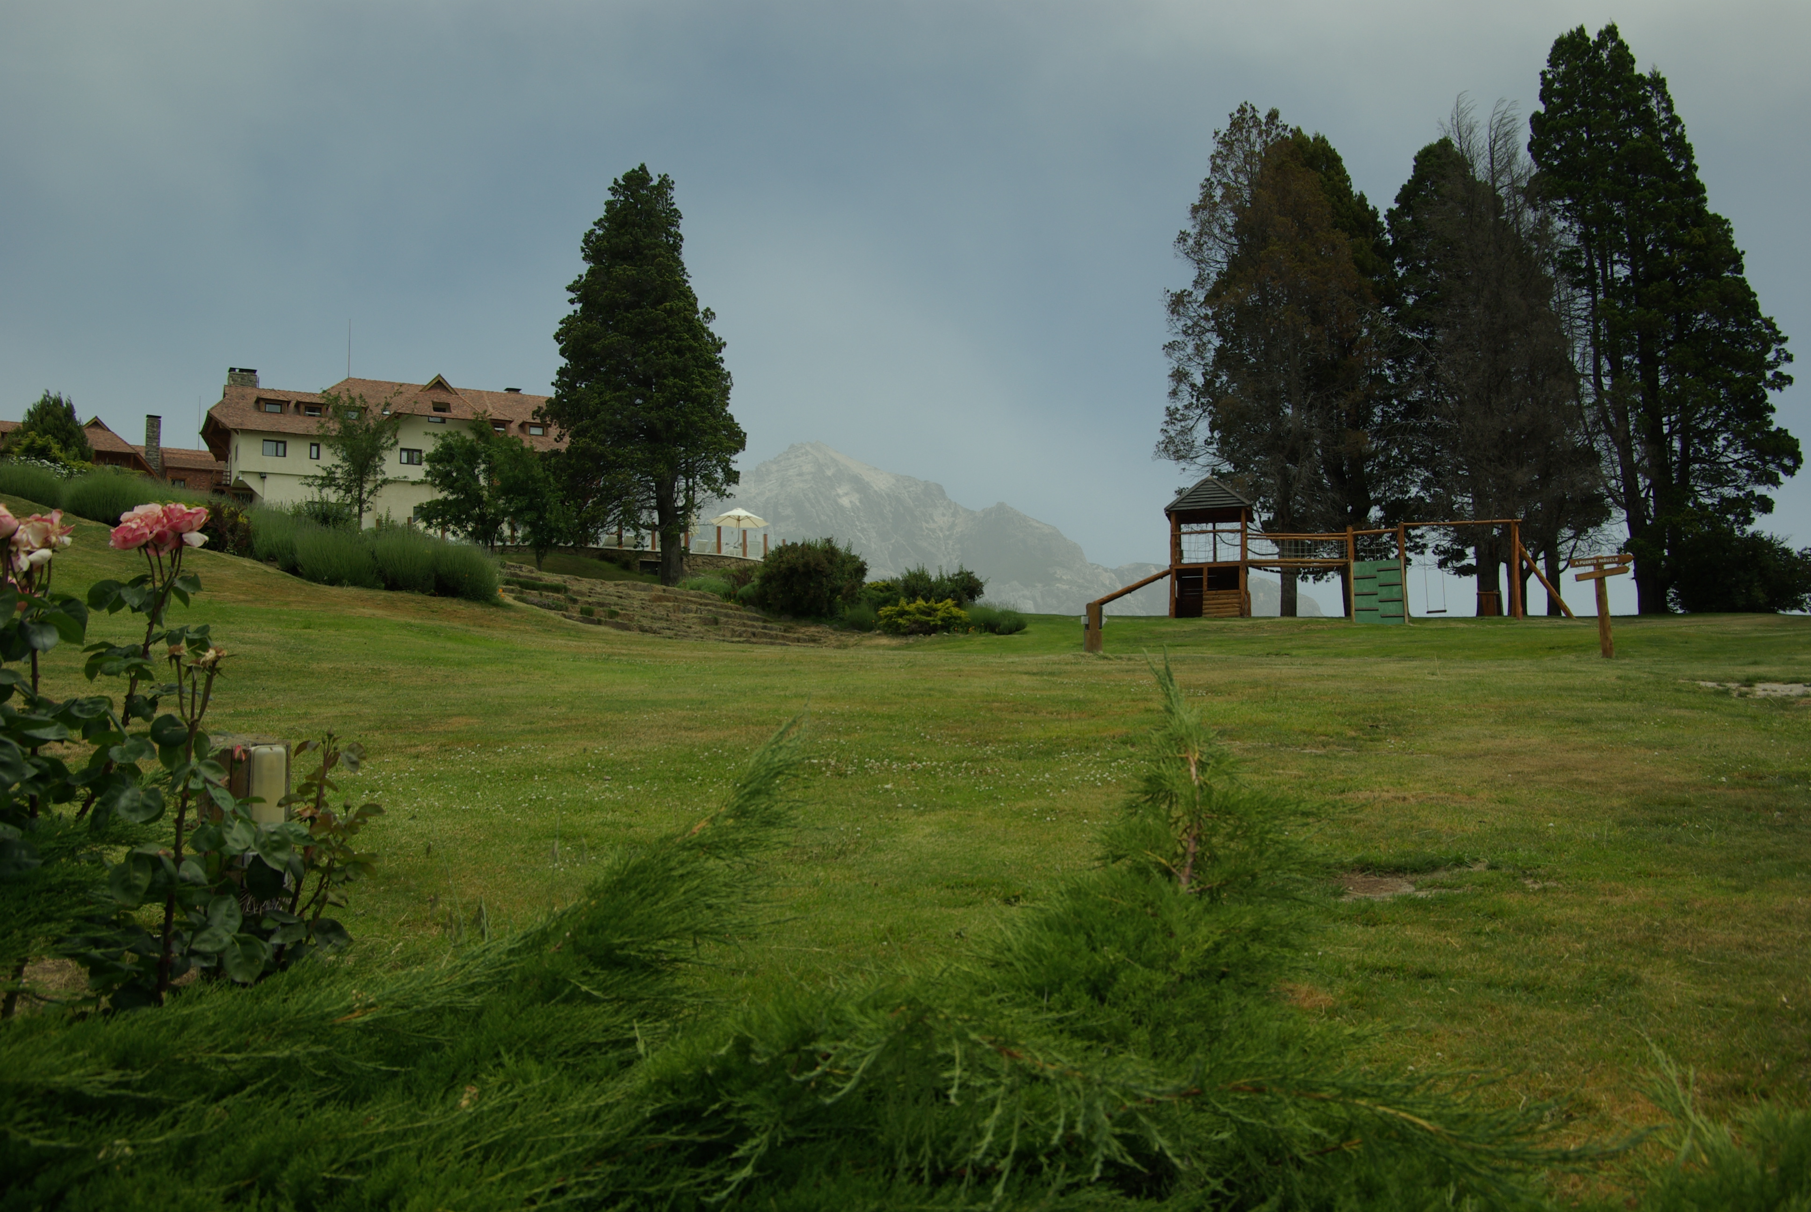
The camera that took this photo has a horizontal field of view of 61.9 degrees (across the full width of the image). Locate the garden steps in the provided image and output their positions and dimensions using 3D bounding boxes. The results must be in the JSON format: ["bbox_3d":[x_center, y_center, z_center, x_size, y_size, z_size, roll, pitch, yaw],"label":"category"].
[{"bbox_3d":[-5.535,-0.120,35.500,7.900,1.750,5.000,0,1,5],"label":"garden steps"}]

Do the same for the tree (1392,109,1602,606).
[{"bbox_3d":[18.835,-7.905,47.803,6.710,16.280,6.600,1,1,22],"label":"tree"}]

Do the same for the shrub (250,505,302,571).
[{"bbox_3d":[-10.001,-1.056,24.000,0.900,1.000,0.850,1,-5,-23],"label":"shrub"}]

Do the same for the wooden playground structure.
[{"bbox_3d":[9.101,-1.174,33.000,10.300,3.200,2.400,-1,-5,10],"label":"wooden playground structure"}]

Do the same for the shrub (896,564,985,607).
[{"bbox_3d":[0.849,-0.398,37.000,2.150,1.300,1.700,-1,-5,1],"label":"shrub"}]

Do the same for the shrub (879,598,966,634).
[{"bbox_3d":[0.395,0.229,34.990,2.070,0.840,1.800,0,1,1],"label":"shrub"}]

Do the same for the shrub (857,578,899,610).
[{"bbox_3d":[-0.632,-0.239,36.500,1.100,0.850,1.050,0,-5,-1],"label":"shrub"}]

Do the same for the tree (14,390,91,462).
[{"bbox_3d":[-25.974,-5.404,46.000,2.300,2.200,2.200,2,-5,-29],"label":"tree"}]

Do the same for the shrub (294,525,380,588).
[{"bbox_3d":[-10.840,-0.957,28.785,1.600,1.200,1.400,0,1,-21],"label":"shrub"}]

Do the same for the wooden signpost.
[{"bbox_3d":[11.046,0.000,24.000,0.930,1.600,0.250,-2,-5,12],"label":"wooden signpost"}]

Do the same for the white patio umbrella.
[{"bbox_3d":[-7.466,-3.261,67.000,2.650,2.250,2.650,0,-5,-6],"label":"white patio umbrella"}]

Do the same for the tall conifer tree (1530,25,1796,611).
[{"bbox_3d":[24.098,-9.118,47.775,8.200,18.590,8.000,1,2,27],"label":"tall conifer tree"}]

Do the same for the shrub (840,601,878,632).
[{"bbox_3d":[-1.051,0.239,34.000,0.860,0.680,0.800,0,-5,-2],"label":"shrub"}]

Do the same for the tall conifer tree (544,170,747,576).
[{"bbox_3d":[-7.431,-6.559,42.856,5.510,11.870,5.400,0,1,-10],"label":"tall conifer tree"}]

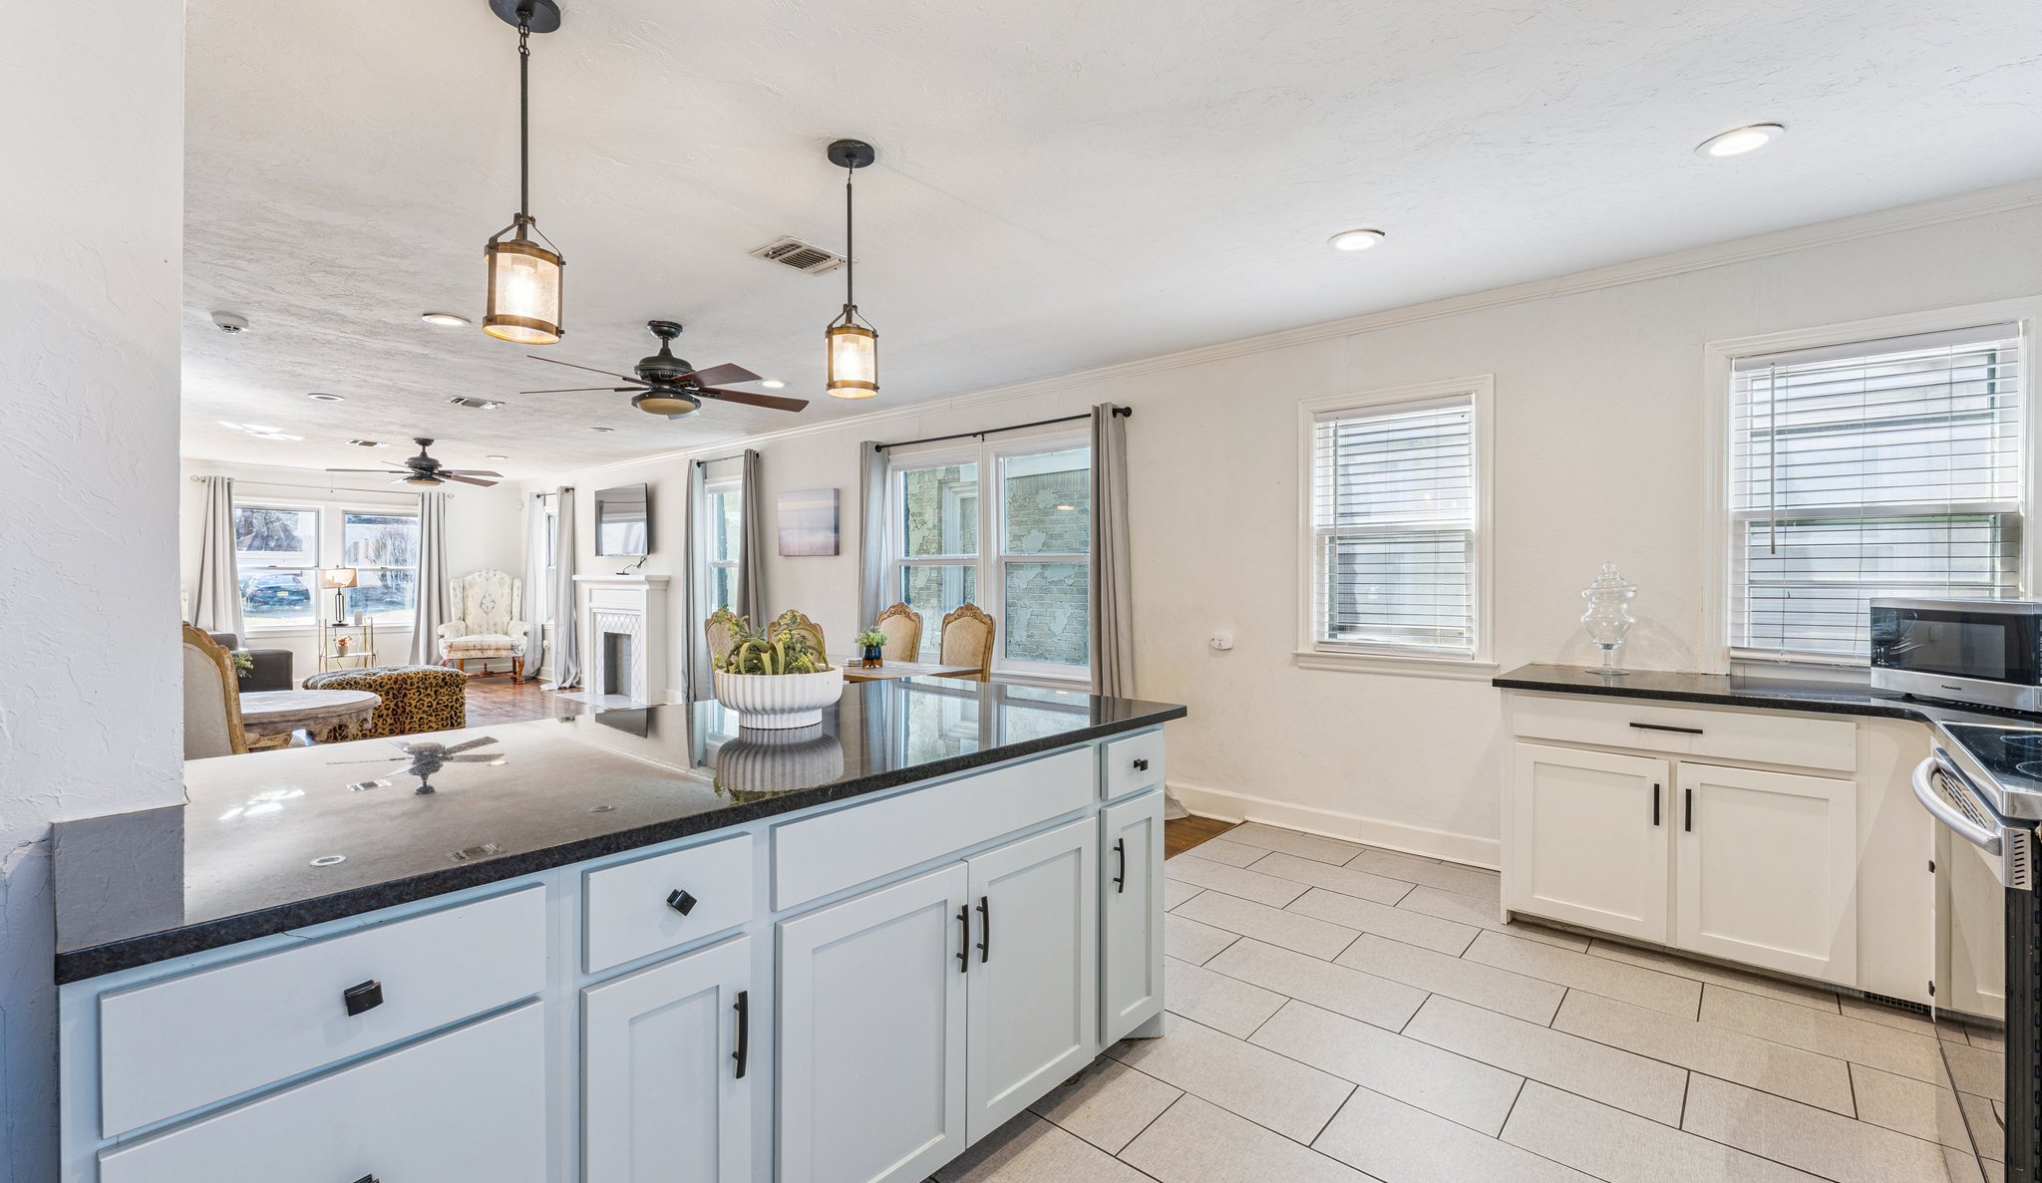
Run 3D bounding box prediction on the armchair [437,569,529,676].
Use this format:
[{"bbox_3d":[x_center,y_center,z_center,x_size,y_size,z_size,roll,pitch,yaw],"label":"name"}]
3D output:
[{"bbox_3d":[-6.266,0.427,9.985,0.860,1.290,0.840,0,1,-26],"label":"armchair"}]

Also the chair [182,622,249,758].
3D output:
[{"bbox_3d":[-2.789,0.642,3.153,0.560,1.090,0.620,0,1,12],"label":"chair"}]

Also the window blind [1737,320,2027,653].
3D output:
[{"bbox_3d":[2.874,-0.297,2.902,0.680,1.095,0.055,1,1,41],"label":"window blind"}]

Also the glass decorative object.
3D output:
[{"bbox_3d":[2.227,0.100,3.225,0.178,0.415,0.178,1,1,41],"label":"glass decorative object"}]

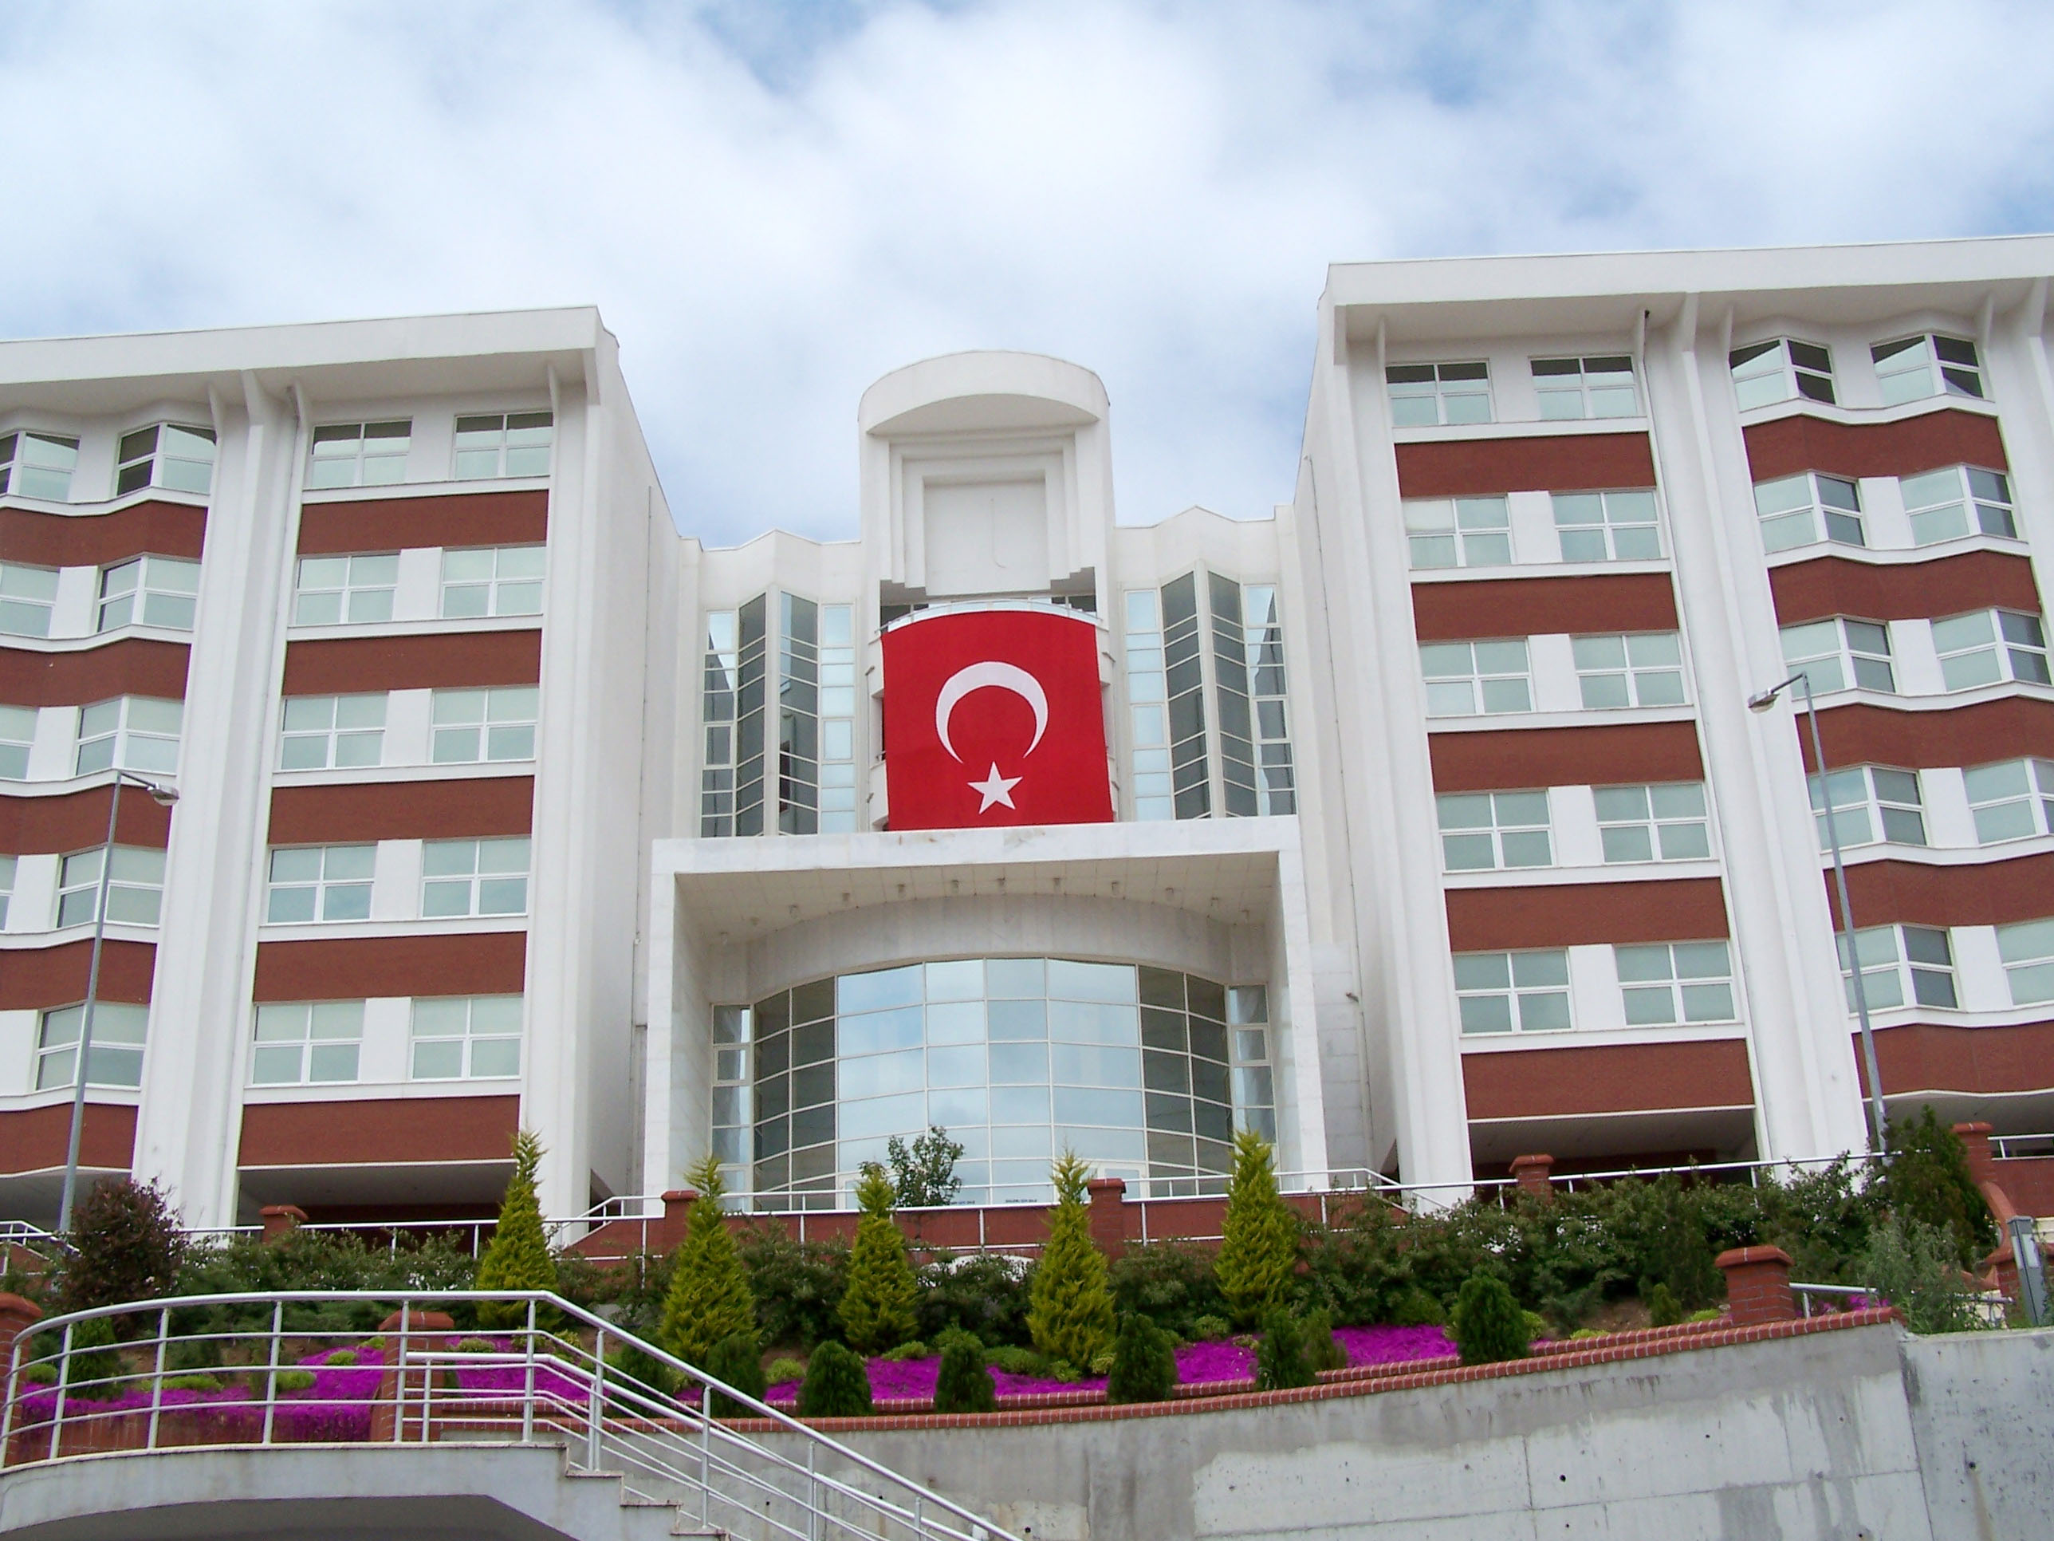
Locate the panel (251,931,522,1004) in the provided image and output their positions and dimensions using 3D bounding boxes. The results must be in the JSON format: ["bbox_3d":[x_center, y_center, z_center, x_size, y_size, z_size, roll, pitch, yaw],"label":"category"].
[{"bbox_3d":[-12.943,4.045,45.994,5.510,1.300,0.200,-3,-22,1],"label":"panel"}]

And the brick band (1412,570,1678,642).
[{"bbox_3d":[10.935,-3.414,47.621,5.510,1.300,0.200,-3,-22,1],"label":"brick band"}]

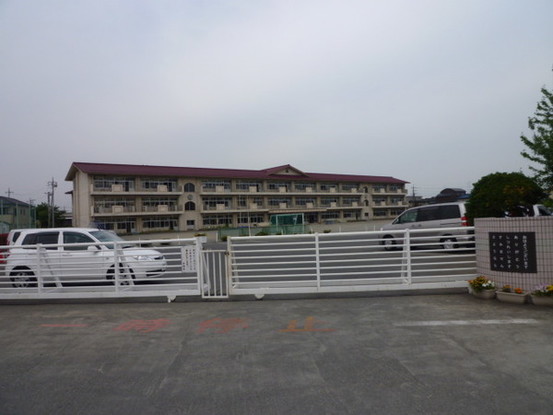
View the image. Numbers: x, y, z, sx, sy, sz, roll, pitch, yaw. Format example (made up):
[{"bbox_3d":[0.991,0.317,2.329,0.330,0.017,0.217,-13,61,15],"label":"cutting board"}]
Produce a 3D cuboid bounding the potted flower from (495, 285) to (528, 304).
[{"bbox_3d":[3.853,1.407,6.509,0.270,0.280,0.440,-1,-2,-38],"label":"potted flower"}]

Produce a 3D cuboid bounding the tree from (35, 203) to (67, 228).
[{"bbox_3d":[-48.641,2.432,86.015,6.100,7.130,5.600,-2,-1,0],"label":"tree"}]

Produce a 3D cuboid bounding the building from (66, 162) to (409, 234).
[{"bbox_3d":[-0.532,-2.743,102.555,91.600,14.550,14.000,-1,-2,-35],"label":"building"}]

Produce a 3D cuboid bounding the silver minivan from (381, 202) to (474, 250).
[{"bbox_3d":[6.488,0.863,16.927,1.730,1.880,4.700,-1,-2,-33],"label":"silver minivan"}]

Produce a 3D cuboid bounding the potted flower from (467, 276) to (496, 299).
[{"bbox_3d":[3.578,1.390,6.963,0.450,0.360,0.400,-3,-2,27],"label":"potted flower"}]

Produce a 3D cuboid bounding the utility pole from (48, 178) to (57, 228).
[{"bbox_3d":[-44.821,-0.162,80.074,1.500,11.710,0.800,-2,-1,0],"label":"utility pole"}]

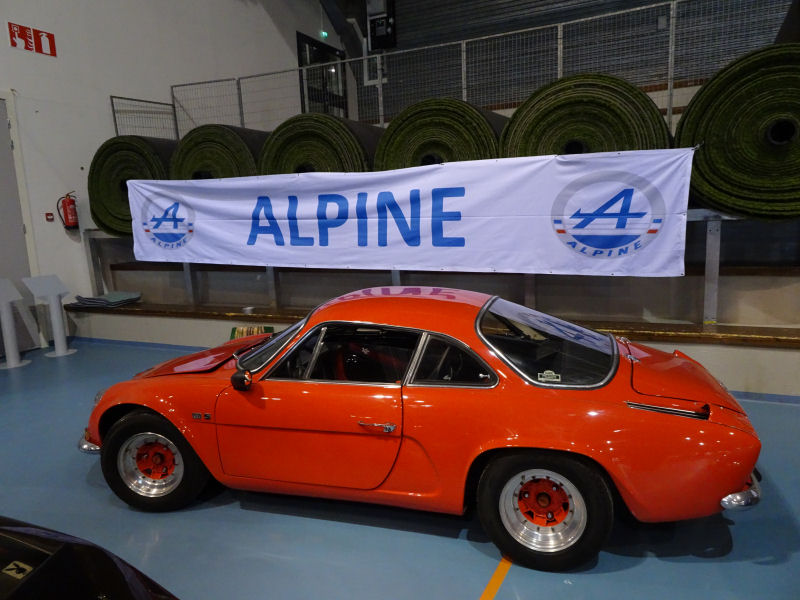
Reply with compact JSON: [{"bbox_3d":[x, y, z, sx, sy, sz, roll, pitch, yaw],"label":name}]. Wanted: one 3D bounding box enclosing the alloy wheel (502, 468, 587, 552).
[{"bbox_3d":[0.641,0.895,2.474,0.370,0.370,0.180,0,9,18],"label":"alloy wheel"}]

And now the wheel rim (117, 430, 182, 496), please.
[{"bbox_3d":[-1.351,0.887,3.105,0.370,0.370,0.170,-2,9,4],"label":"wheel rim"}]

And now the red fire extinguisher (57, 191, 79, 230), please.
[{"bbox_3d":[-4.631,-1.247,7.726,0.170,0.550,0.210,2,10,25],"label":"red fire extinguisher"}]

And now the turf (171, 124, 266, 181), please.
[{"bbox_3d":[-1.964,-1.650,7.830,1.460,1.350,2.000,2,10,25],"label":"turf"}]

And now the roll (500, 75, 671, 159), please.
[{"bbox_3d":[2.062,-1.520,5.947,1.470,1.350,2.000,2,10,25],"label":"roll"}]

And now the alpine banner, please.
[{"bbox_3d":[-0.588,-0.905,6.135,6.720,1.100,0.080,3,10,25],"label":"alpine banner"}]

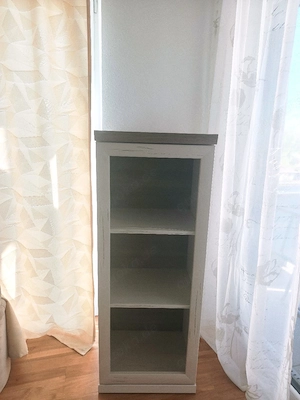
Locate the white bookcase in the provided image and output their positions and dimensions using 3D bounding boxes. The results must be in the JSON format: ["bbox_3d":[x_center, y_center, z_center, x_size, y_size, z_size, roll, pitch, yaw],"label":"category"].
[{"bbox_3d":[0.004,0.298,1.352,0.479,1.227,0.402,1,13,-1],"label":"white bookcase"}]

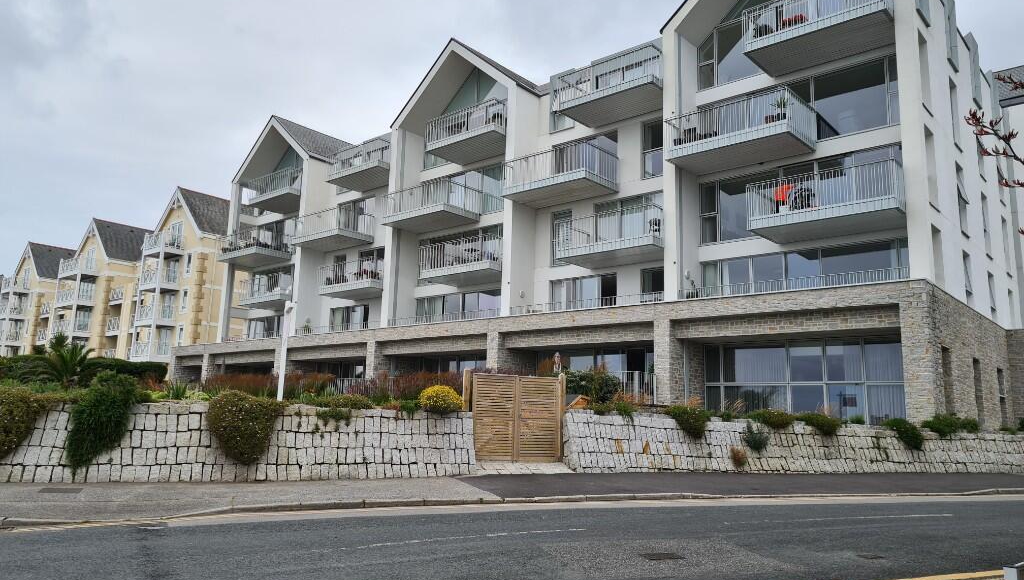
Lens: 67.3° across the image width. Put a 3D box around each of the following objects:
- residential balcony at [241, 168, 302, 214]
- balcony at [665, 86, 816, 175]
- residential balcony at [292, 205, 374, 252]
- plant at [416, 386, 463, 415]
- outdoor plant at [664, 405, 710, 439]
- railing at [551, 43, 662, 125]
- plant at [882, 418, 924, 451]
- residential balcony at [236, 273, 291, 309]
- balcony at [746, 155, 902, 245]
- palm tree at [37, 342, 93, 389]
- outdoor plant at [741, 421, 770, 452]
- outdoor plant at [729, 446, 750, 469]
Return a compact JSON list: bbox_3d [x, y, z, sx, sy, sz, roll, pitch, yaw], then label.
[{"bbox_3d":[-13.265,-5.756,45.052,4.267,1.551,2.250,-7,-13,40],"label":"residential balcony"},{"bbox_3d":[7.519,-5.172,25.657,4.251,1.453,2.243,-7,-13,40],"label":"balcony"},{"bbox_3d":[-10.049,-3.362,43.380,4.379,1.544,2.394,-7,-13,41],"label":"residential balcony"},{"bbox_3d":[-1.471,2.221,15.600,0.858,0.578,0.800,5,-11,-17],"label":"plant"},{"bbox_3d":[3.651,2.736,16.000,0.880,0.658,0.650,5,-11,-19],"label":"outdoor plant"},{"bbox_3d":[4.263,-7.796,30.018,4.201,1.464,2.250,-7,-13,40],"label":"railing"},{"bbox_3d":[10.333,3.814,20.300,1.100,0.800,0.650,7,-11,-27],"label":"plant"},{"bbox_3d":[-12.902,0.212,42.604,4.192,1.453,2.243,-7,-13,40],"label":"residential balcony"},{"bbox_3d":[10.364,-2.769,25.026,4.641,1.544,2.394,-7,-13,41],"label":"balcony"},{"bbox_3d":[-11.321,1.876,19.500,1.500,1.300,1.500,6,-11,-24],"label":"palm tree"},{"bbox_3d":[5.224,3.143,16.500,0.560,0.652,0.420,5,-11,-19],"label":"outdoor plant"},{"bbox_3d":[5.272,3.898,17.900,0.480,0.480,0.360,7,-11,-28],"label":"outdoor plant"}]

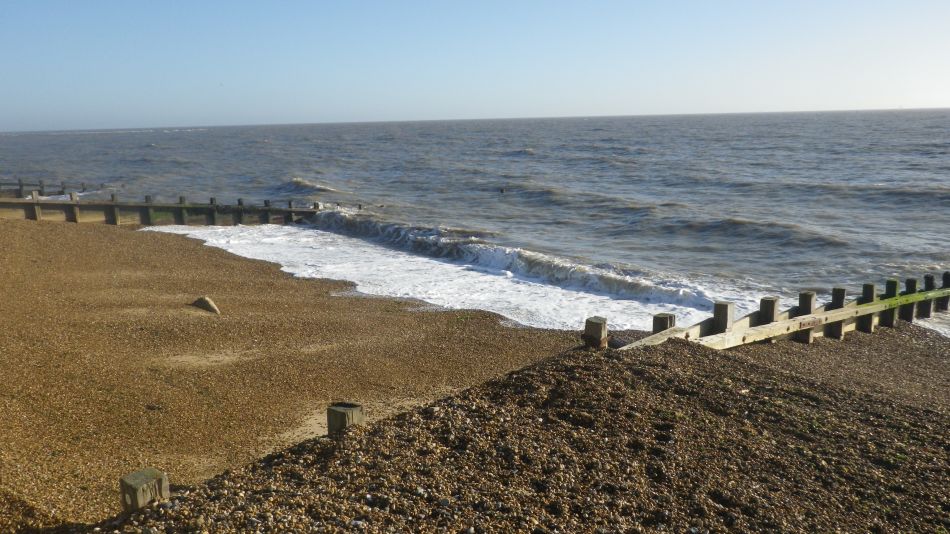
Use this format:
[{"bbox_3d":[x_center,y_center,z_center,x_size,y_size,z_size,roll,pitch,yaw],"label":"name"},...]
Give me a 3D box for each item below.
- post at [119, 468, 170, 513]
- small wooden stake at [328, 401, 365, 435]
[{"bbox_3d":[-2.557,1.750,5.482,0.250,0.235,0.235,8,15,38],"label":"post"},{"bbox_3d":[-1.246,1.470,6.821,0.235,0.245,0.225,7,14,35],"label":"small wooden stake"}]

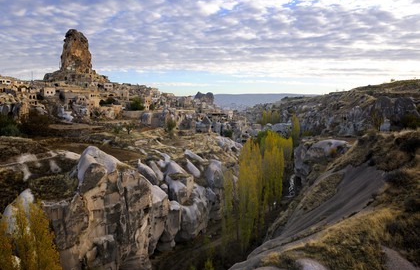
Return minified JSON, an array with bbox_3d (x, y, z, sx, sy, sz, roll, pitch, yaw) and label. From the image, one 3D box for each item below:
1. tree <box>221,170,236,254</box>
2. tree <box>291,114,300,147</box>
[{"bbox_3d":[3.450,14.250,52.270,2.900,16.000,2.900,0,7,0],"label":"tree"},{"bbox_3d":[44.560,-2.280,145.920,5.060,17.830,5.060,0,7,0],"label":"tree"}]

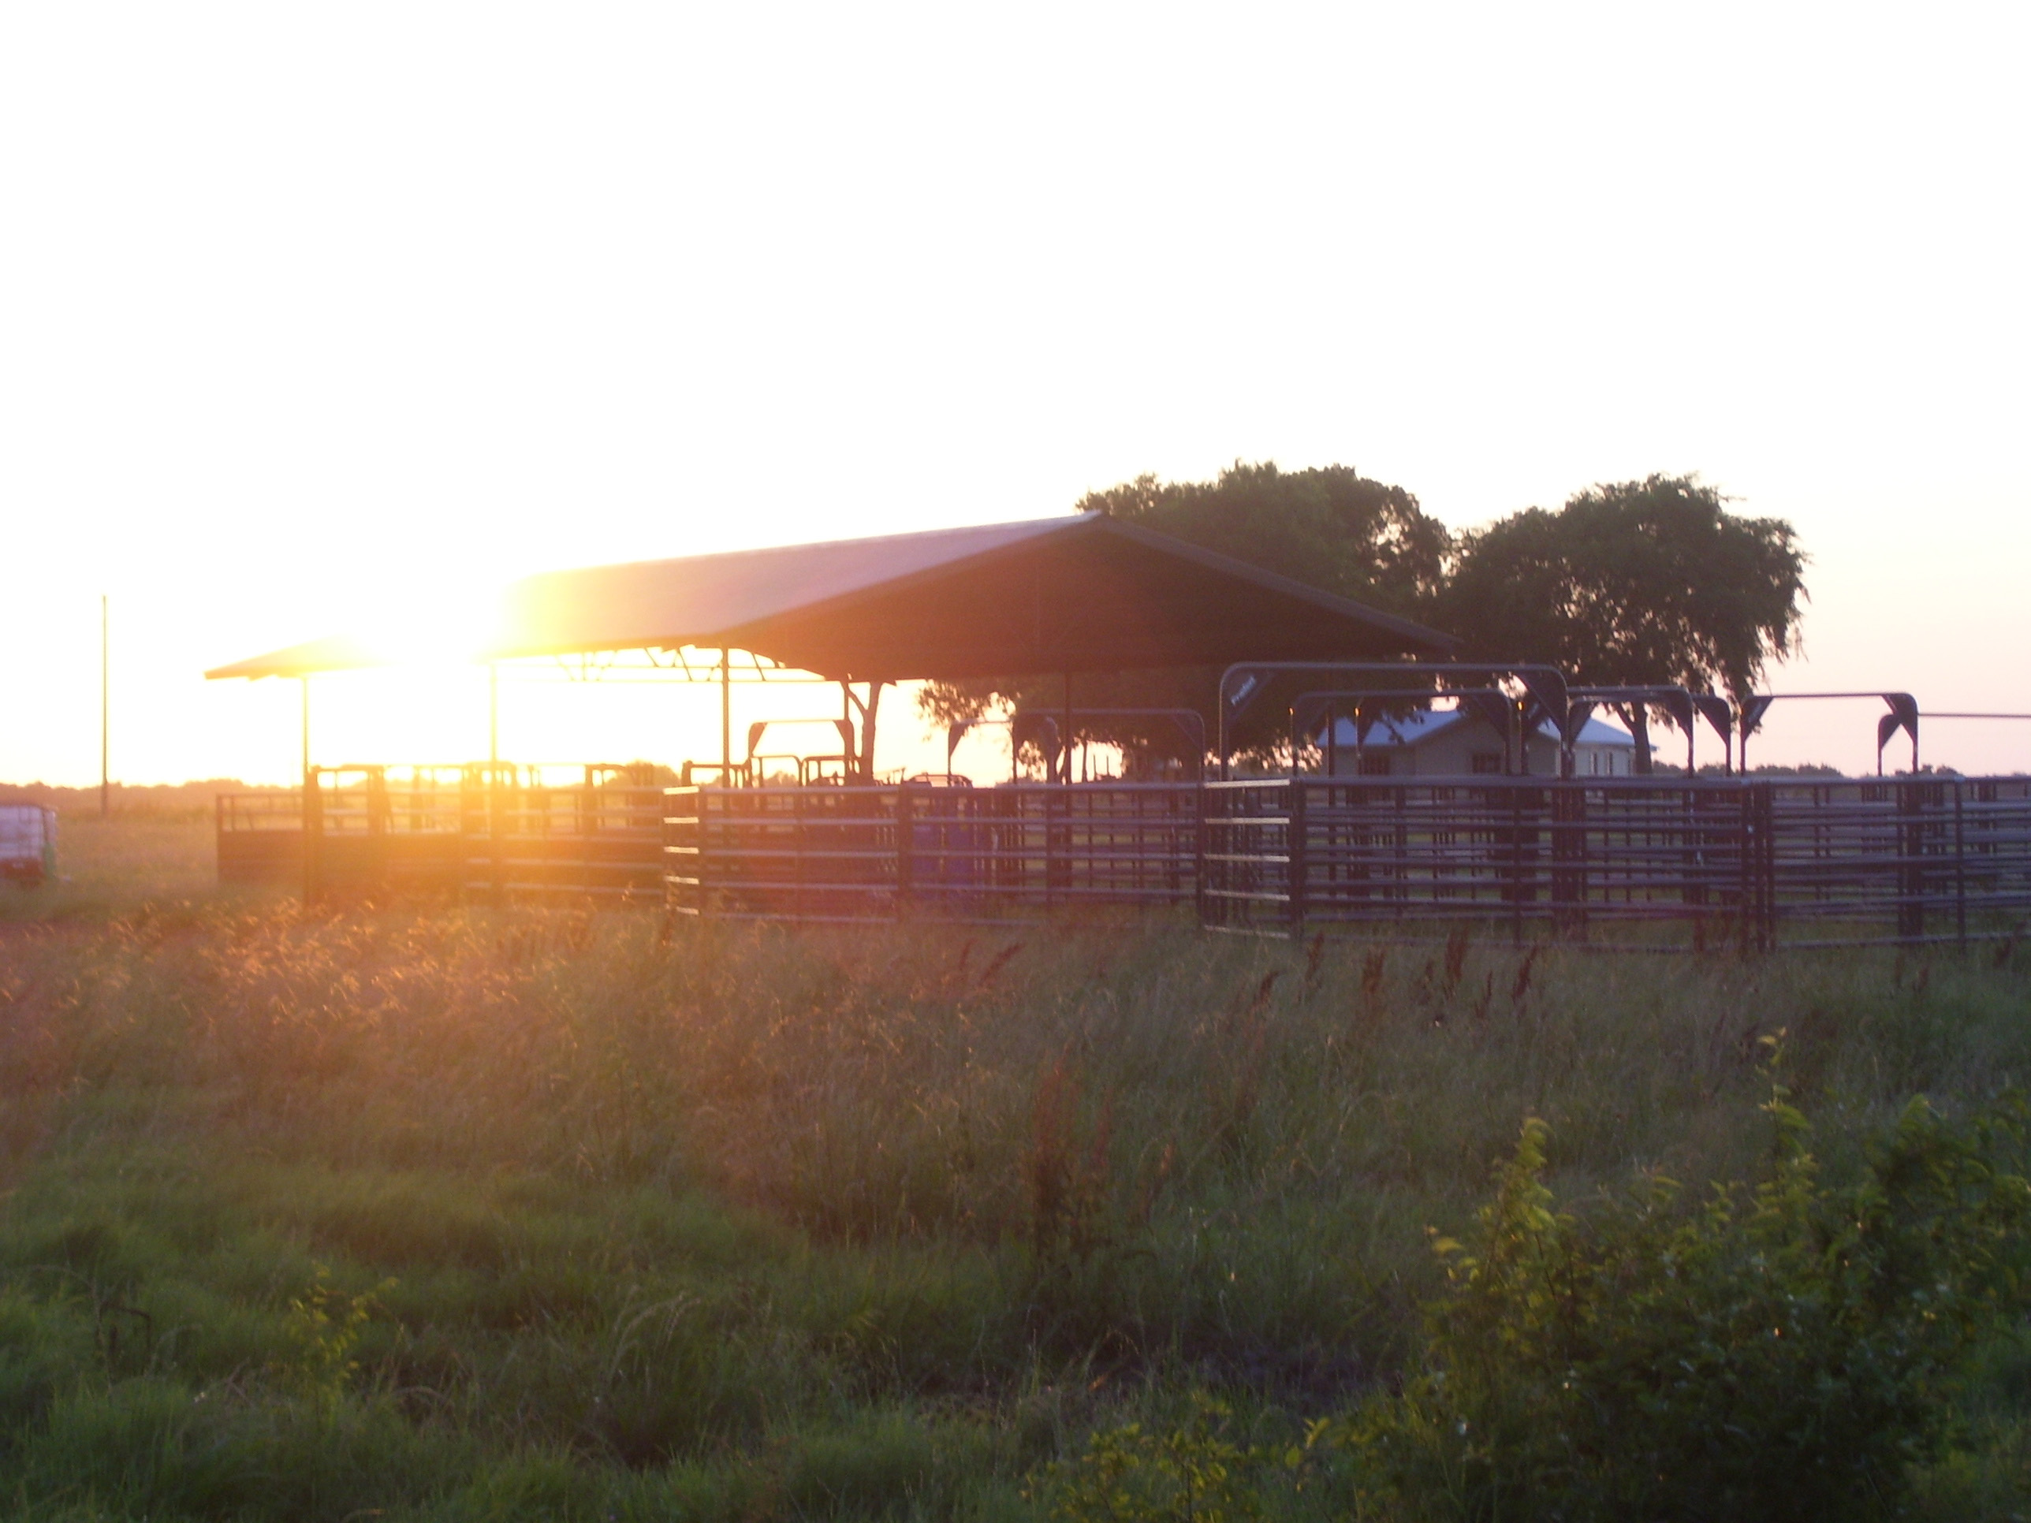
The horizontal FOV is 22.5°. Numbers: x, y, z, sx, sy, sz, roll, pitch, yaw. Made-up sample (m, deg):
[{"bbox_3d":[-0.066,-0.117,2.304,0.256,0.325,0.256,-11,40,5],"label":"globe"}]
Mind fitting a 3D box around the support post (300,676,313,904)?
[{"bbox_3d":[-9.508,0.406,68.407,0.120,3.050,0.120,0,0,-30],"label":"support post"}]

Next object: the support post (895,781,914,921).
[{"bbox_3d":[-1.179,0.999,53.797,0.150,1.520,0.130,-1,0,0],"label":"support post"}]

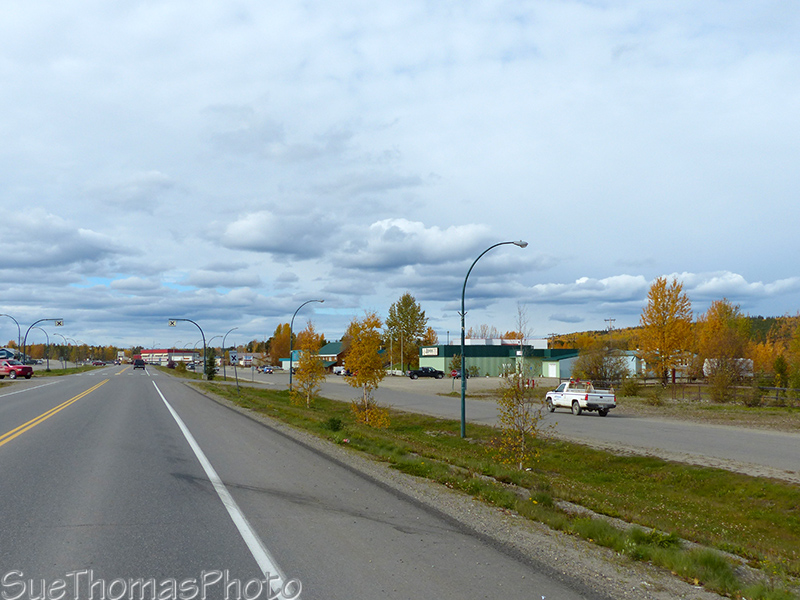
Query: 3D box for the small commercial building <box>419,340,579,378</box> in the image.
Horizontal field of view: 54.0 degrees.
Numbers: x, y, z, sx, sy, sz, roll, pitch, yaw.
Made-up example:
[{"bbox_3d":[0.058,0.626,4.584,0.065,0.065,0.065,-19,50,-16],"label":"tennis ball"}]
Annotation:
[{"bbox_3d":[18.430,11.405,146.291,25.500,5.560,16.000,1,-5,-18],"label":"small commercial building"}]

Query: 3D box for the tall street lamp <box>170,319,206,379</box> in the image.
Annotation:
[{"bbox_3d":[-24.854,5.790,92.200,4.400,7.070,0.500,1,-5,-18],"label":"tall street lamp"}]

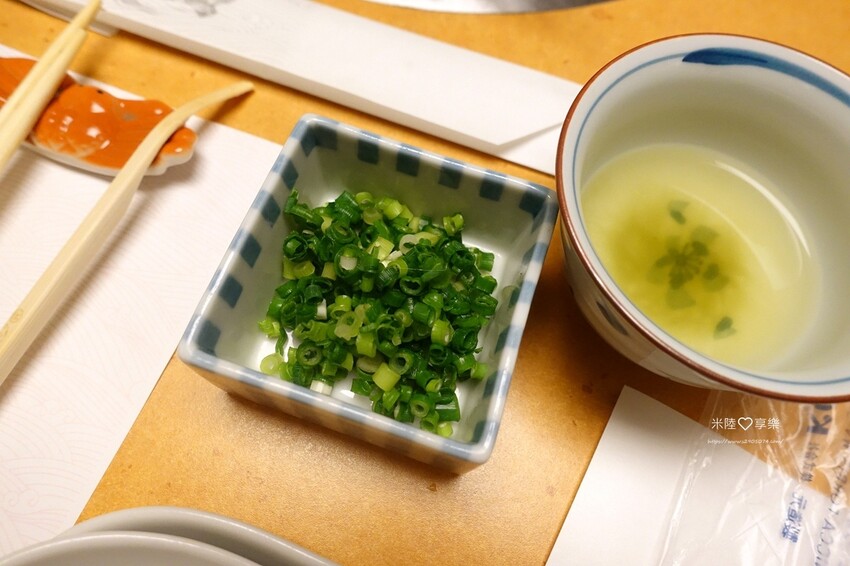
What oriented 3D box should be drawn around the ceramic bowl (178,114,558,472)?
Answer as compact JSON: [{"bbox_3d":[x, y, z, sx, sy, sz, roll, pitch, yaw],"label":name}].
[{"bbox_3d":[-0.012,0.004,0.165,0.078,0.041,0.078,18,67,3],"label":"ceramic bowl"}]

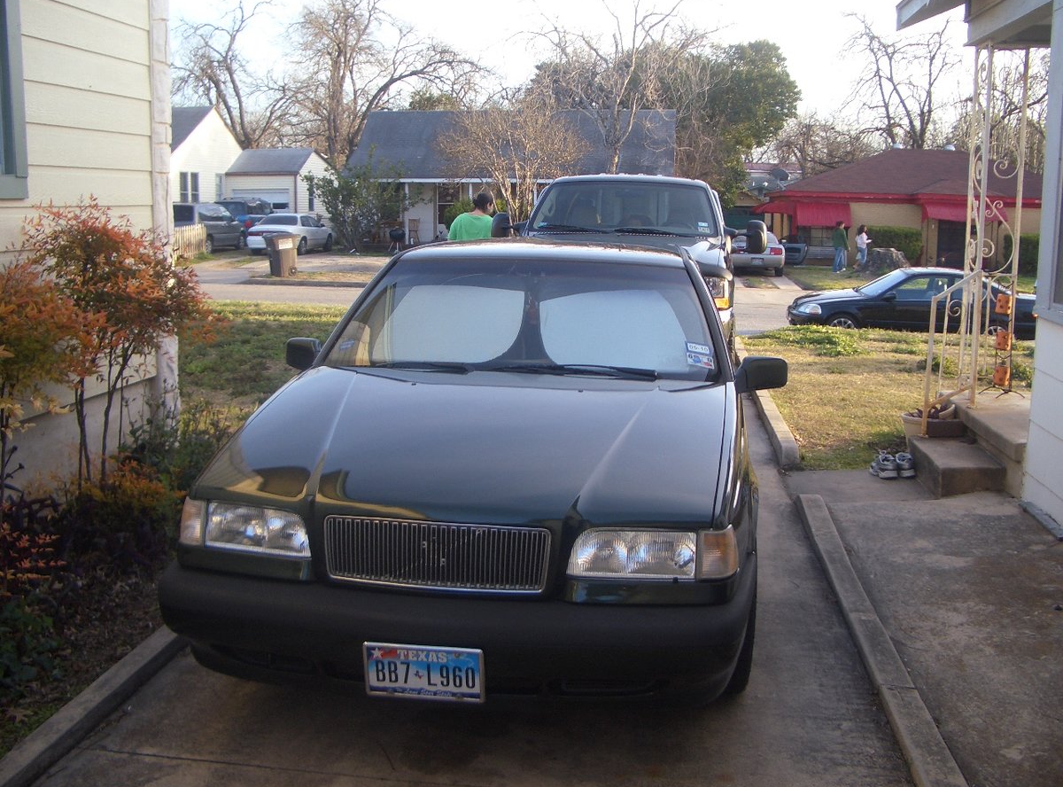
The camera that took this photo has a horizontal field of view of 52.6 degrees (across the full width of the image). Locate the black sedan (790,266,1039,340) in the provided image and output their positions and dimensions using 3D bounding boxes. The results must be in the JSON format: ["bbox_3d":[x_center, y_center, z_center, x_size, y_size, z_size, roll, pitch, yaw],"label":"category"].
[{"bbox_3d":[6.884,-1.552,19.046,4.420,1.380,1.720,3,10,8],"label":"black sedan"}]

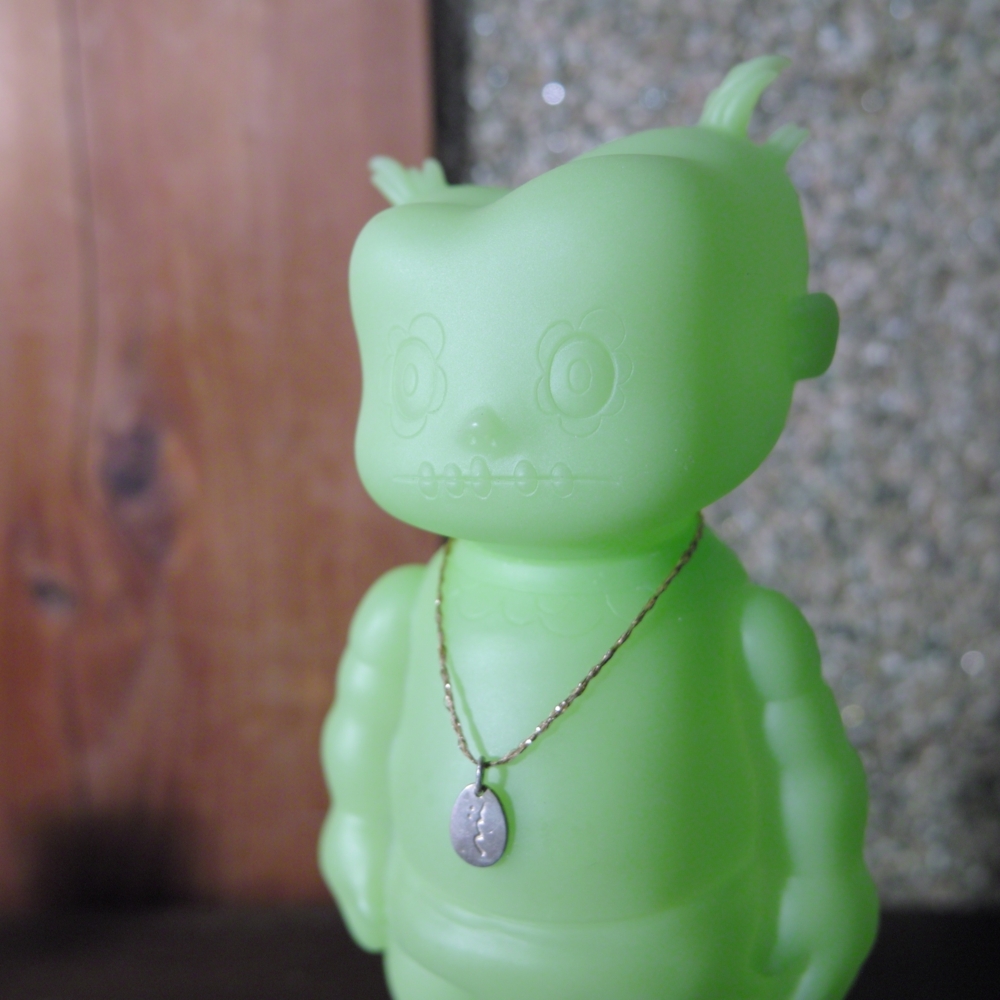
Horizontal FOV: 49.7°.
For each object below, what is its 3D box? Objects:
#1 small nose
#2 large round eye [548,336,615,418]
[{"bbox_3d":[-0.002,-0.011,0.175,0.009,0.008,0.005,2,6,18],"label":"small nose"},{"bbox_3d":[0.013,-0.020,0.176,0.011,0.013,0.004,1,6,6],"label":"large round eye"}]

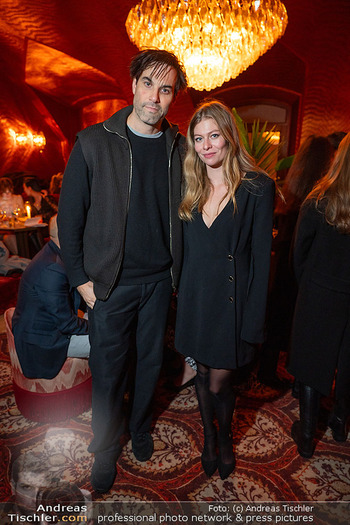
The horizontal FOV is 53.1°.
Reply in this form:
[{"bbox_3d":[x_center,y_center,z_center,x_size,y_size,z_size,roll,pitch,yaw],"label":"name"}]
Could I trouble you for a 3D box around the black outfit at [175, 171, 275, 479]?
[{"bbox_3d":[0.205,0.339,1.602,0.470,1.450,0.320,5,17,15],"label":"black outfit"}]

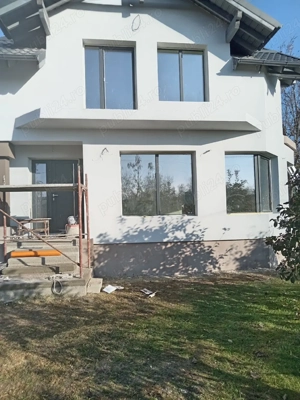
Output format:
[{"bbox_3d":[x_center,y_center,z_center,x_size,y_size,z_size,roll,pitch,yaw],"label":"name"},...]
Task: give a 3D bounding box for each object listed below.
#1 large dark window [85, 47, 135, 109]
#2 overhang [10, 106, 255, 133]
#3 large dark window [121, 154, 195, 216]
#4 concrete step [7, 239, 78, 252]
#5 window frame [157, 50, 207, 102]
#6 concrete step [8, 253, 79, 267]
[{"bbox_3d":[-1.069,-3.330,7.962,1.401,1.857,0.140,-1,-3,-6],"label":"large dark window"},{"bbox_3d":[-0.118,-2.003,7.313,6.568,0.238,0.800,-1,-3,-6],"label":"overhang"},{"bbox_3d":[0.232,-0.422,7.923,2.020,1.714,0.140,-1,-3,-6],"label":"large dark window"},{"bbox_3d":[-2.556,1.106,7.027,1.666,0.262,0.318,-1,-3,-6],"label":"concrete step"},{"bbox_3d":[0.896,-3.475,8.180,1.395,1.616,0.140,-1,-3,-6],"label":"window frame"},{"bbox_3d":[-2.420,1.378,6.705,1.555,0.240,0.318,-1,-3,-6],"label":"concrete step"}]

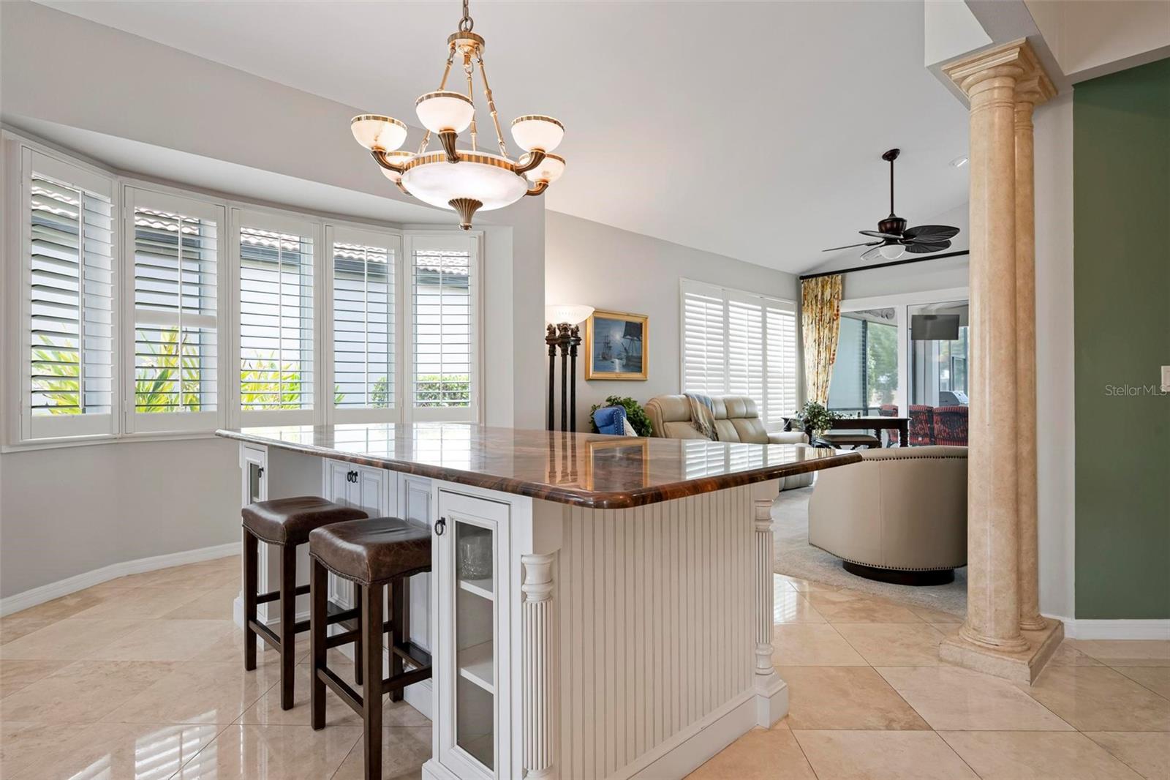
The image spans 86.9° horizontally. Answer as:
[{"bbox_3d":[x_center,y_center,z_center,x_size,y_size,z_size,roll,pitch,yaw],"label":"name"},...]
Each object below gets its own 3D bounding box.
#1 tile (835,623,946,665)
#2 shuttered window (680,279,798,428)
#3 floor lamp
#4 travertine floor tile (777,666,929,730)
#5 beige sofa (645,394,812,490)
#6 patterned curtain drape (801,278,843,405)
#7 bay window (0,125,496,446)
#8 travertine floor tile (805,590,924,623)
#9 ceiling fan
[{"bbox_3d":[1.377,1.113,2.691,0.457,0.012,0.457,0,0,1],"label":"tile"},{"bbox_3d":[2.120,-0.341,8.089,2.808,1.901,0.100,0,0,-44],"label":"shuttered window"},{"bbox_3d":[-0.172,0.202,5.199,0.500,1.850,0.500,0,0,0],"label":"floor lamp"},{"bbox_3d":[0.914,1.113,2.240,0.457,0.012,0.457,0,0,1],"label":"travertine floor tile"},{"bbox_3d":[1.540,0.592,6.808,2.350,1.070,0.940,0,0,-44],"label":"beige sofa"},{"bbox_3d":[3.357,-0.273,8.749,0.140,2.780,0.602,0,0,-44],"label":"patterned curtain drape"},{"bbox_3d":[-2.031,-0.497,4.230,2.860,1.628,0.528,0,0,-44],"label":"bay window"},{"bbox_3d":[1.384,1.115,3.148,0.457,0.012,0.457,0,0,1],"label":"travertine floor tile"},{"bbox_3d":[2.908,-1.762,5.850,1.310,1.050,1.310,0,0,-44],"label":"ceiling fan"}]

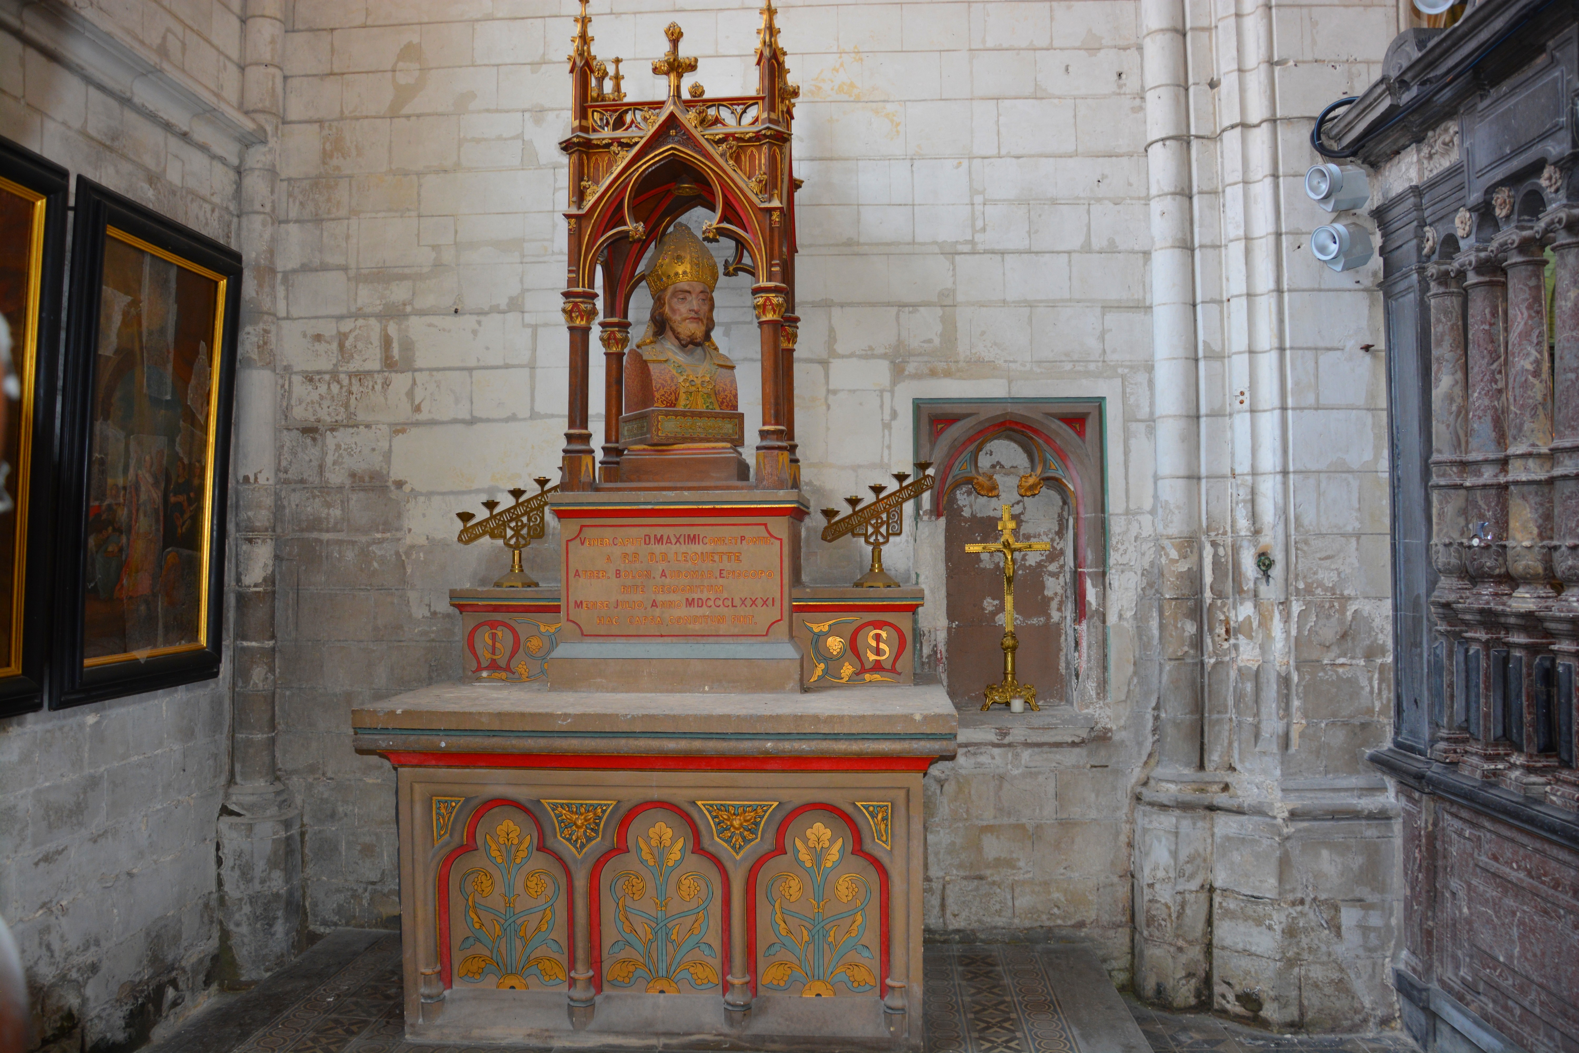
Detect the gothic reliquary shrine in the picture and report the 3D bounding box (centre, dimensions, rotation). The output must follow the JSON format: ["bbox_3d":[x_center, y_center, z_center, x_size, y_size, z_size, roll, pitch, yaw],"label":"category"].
[{"bbox_3d":[-0.377,-0.153,3.965,1.770,3.420,1.100,0,-2,3],"label":"gothic reliquary shrine"}]

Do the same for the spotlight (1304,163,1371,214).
[{"bbox_3d":[1.841,-1.137,3.980,0.175,0.140,0.130,-14,4,-22],"label":"spotlight"}]

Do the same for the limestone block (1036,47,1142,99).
[{"bbox_3d":[1.138,-1.708,4.572,0.385,0.192,0.200,0,-2,3],"label":"limestone block"}]

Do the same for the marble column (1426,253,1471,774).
[{"bbox_3d":[2.058,-0.046,3.700,0.135,1.550,0.135,0,-2,3],"label":"marble column"}]

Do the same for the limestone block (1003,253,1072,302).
[{"bbox_3d":[0.942,-0.936,4.561,0.244,0.182,0.200,0,-2,3],"label":"limestone block"}]

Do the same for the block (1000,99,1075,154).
[{"bbox_3d":[0.946,-1.511,4.577,0.282,0.206,0.200,0,-2,3],"label":"block"}]

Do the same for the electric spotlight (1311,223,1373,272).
[{"bbox_3d":[1.857,-0.937,3.980,0.175,0.140,0.130,-12,3,-23],"label":"electric spotlight"}]

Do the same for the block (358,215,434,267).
[{"bbox_3d":[-1.532,-1.103,4.713,0.295,0.197,0.200,0,-2,3],"label":"block"}]

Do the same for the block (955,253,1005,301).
[{"bbox_3d":[0.726,-0.941,4.574,0.182,0.177,0.200,0,-2,3],"label":"block"}]

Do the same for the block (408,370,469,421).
[{"bbox_3d":[-1.346,-0.504,4.685,0.235,0.186,0.200,0,-2,3],"label":"block"}]

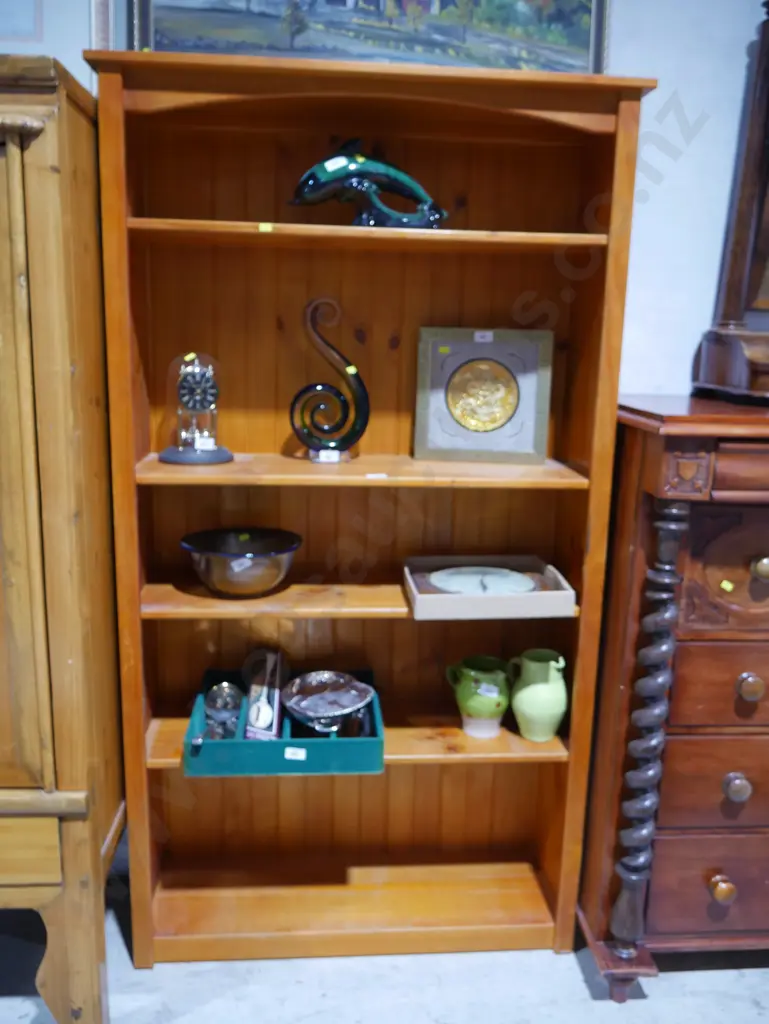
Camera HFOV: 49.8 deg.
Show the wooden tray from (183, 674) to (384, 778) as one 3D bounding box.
[{"bbox_3d":[-0.212,0.454,1.818,0.393,0.077,0.341,0,12,-5],"label":"wooden tray"}]

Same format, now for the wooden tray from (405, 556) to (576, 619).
[{"bbox_3d":[0.203,0.157,1.756,0.316,0.052,0.277,0,12,-7],"label":"wooden tray"}]

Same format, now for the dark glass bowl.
[{"bbox_3d":[-0.304,0.116,1.773,0.255,0.105,0.255,0,12,-5],"label":"dark glass bowl"}]

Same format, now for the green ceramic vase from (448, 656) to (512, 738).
[{"bbox_3d":[0.205,0.413,1.869,0.155,0.162,0.118,6,12,22],"label":"green ceramic vase"}]

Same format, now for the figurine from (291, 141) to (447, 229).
[{"bbox_3d":[-0.031,-0.640,1.639,0.317,0.179,0.116,0,11,-5],"label":"figurine"}]

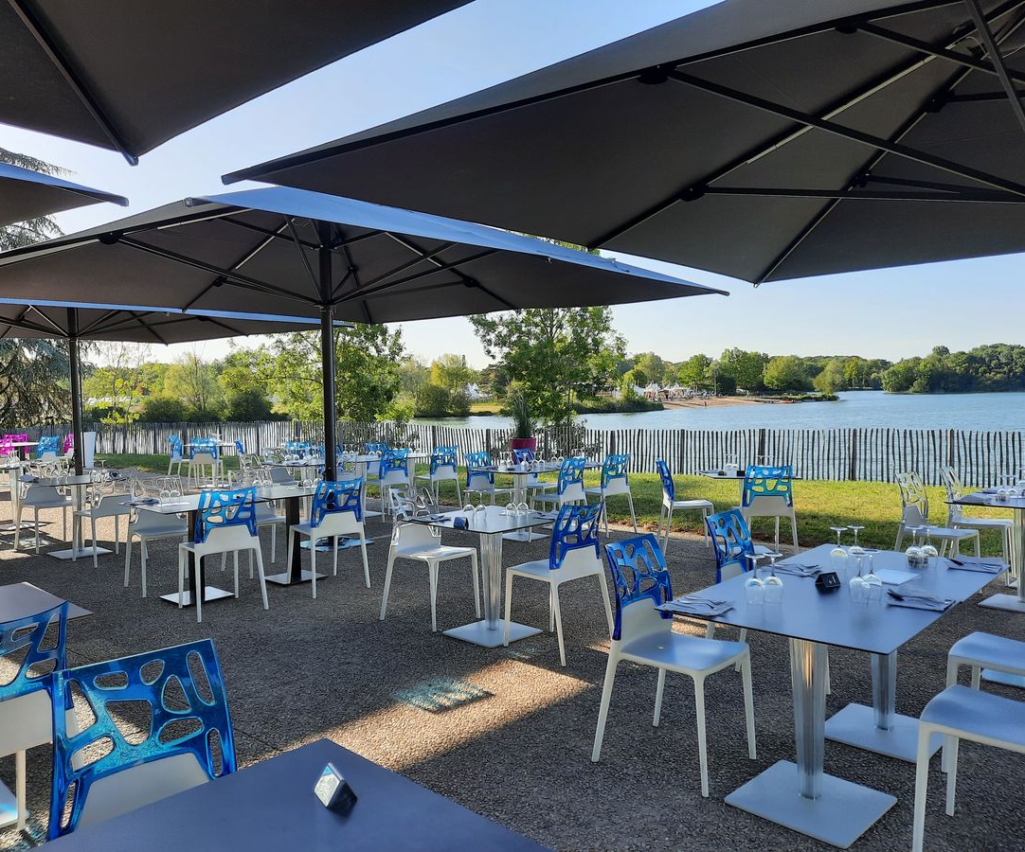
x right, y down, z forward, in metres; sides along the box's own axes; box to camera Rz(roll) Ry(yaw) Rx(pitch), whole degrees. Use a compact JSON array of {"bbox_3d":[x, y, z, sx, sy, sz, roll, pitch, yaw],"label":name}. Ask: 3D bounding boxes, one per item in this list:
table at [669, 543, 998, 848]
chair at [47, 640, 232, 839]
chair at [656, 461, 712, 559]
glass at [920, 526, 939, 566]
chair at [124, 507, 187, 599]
[{"bbox_3d":[1.329,0.990,3.234,0.790,0.731,1.575,1,3,42],"label":"table"},{"bbox_3d":[-0.743,0.984,1.807,0.498,0.879,0.523,-2,2,-42],"label":"chair"},{"bbox_3d":[1.635,0.749,7.751,0.500,0.853,0.485,-1,2,3],"label":"chair"},{"bbox_3d":[1.856,0.530,3.651,0.081,0.159,0.081,-1,2,0],"label":"glass"},{"bbox_3d":[-2.712,0.837,6.377,0.485,0.853,0.500,-2,3,-37],"label":"chair"}]

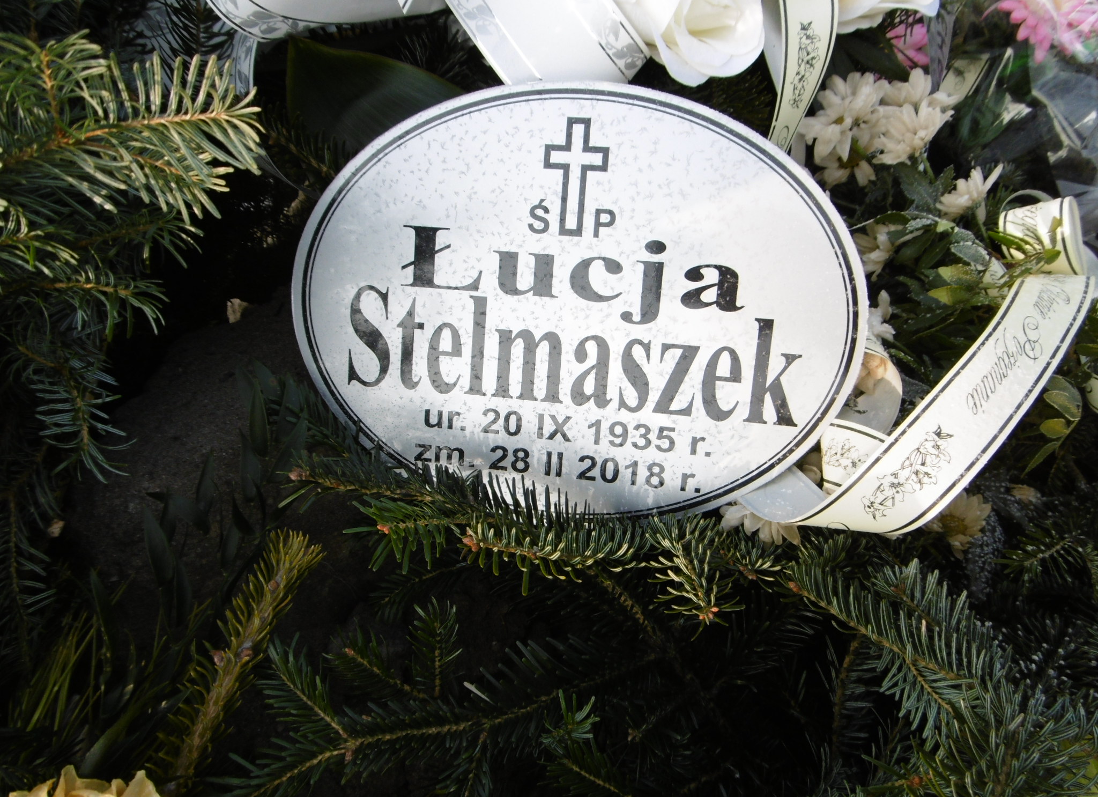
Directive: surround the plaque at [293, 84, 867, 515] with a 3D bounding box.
[{"bbox_3d":[0.007,-0.049,0.434,0.330,0.249,0.006,5,10,10],"label":"plaque"}]

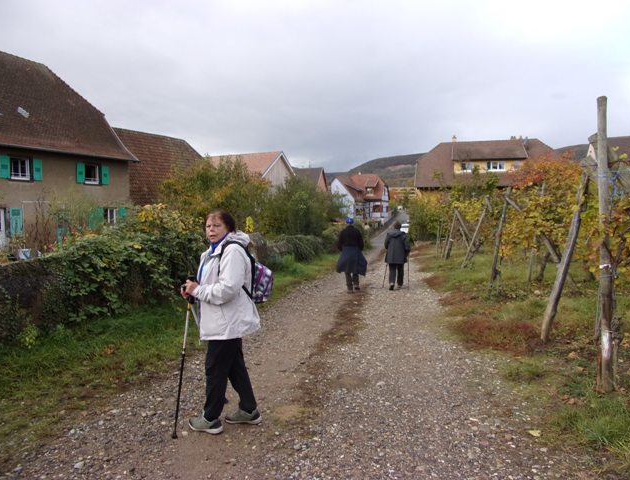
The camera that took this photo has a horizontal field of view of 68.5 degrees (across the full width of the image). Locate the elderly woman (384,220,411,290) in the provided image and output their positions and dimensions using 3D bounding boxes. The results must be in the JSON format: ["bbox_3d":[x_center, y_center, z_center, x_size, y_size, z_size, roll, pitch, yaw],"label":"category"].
[{"bbox_3d":[1.880,0.351,10.645,0.600,1.600,0.450,1,4,9],"label":"elderly woman"}]

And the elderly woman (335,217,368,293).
[{"bbox_3d":[0.810,0.364,10.295,0.660,1.680,0.420,0,4,7],"label":"elderly woman"}]

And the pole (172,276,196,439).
[{"bbox_3d":[-0.942,0.838,3.301,0.070,1.140,0.060,6,-1,-6],"label":"pole"}]

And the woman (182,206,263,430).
[{"bbox_3d":[-0.685,0.592,3.385,0.580,1.620,0.500,0,4,-6],"label":"woman"}]

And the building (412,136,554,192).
[{"bbox_3d":[19.800,-6.691,53.679,15.000,9.500,10.000,1,4,20],"label":"building"}]

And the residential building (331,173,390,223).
[{"bbox_3d":[6.900,-6.280,69.740,7.200,6.800,6.200,-3,5,-37],"label":"residential building"}]

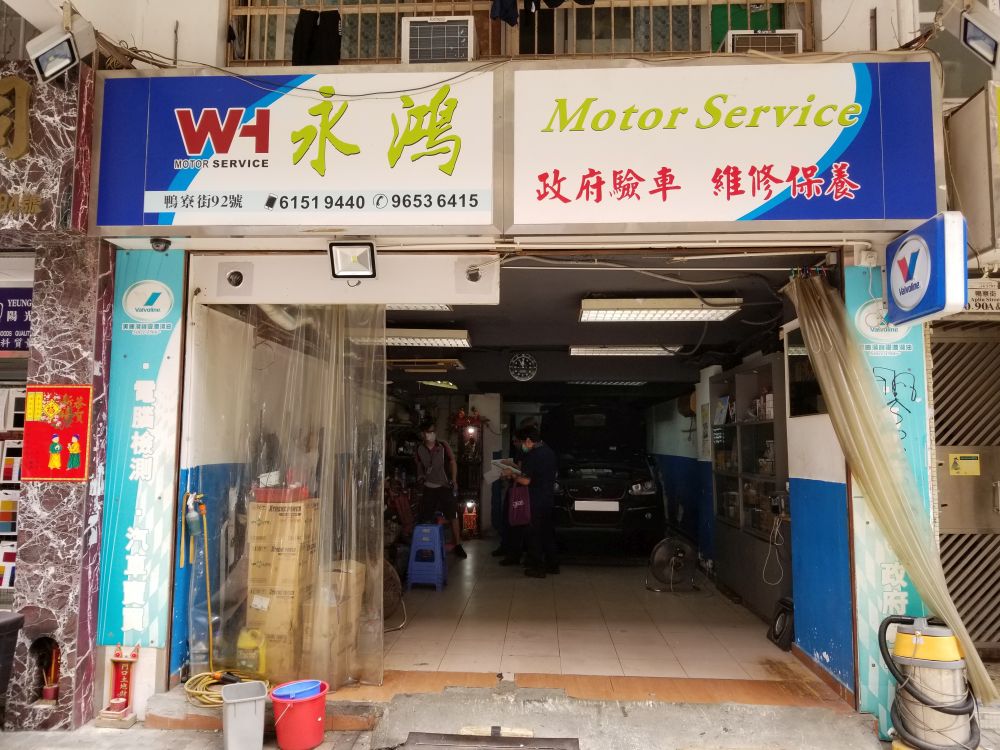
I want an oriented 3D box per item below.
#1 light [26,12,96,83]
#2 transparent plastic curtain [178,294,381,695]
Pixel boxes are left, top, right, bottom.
[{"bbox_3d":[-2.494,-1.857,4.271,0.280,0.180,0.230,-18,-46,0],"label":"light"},{"bbox_3d":[-1.326,0.620,4.692,1.228,2.524,0.160,0,-5,3],"label":"transparent plastic curtain"}]

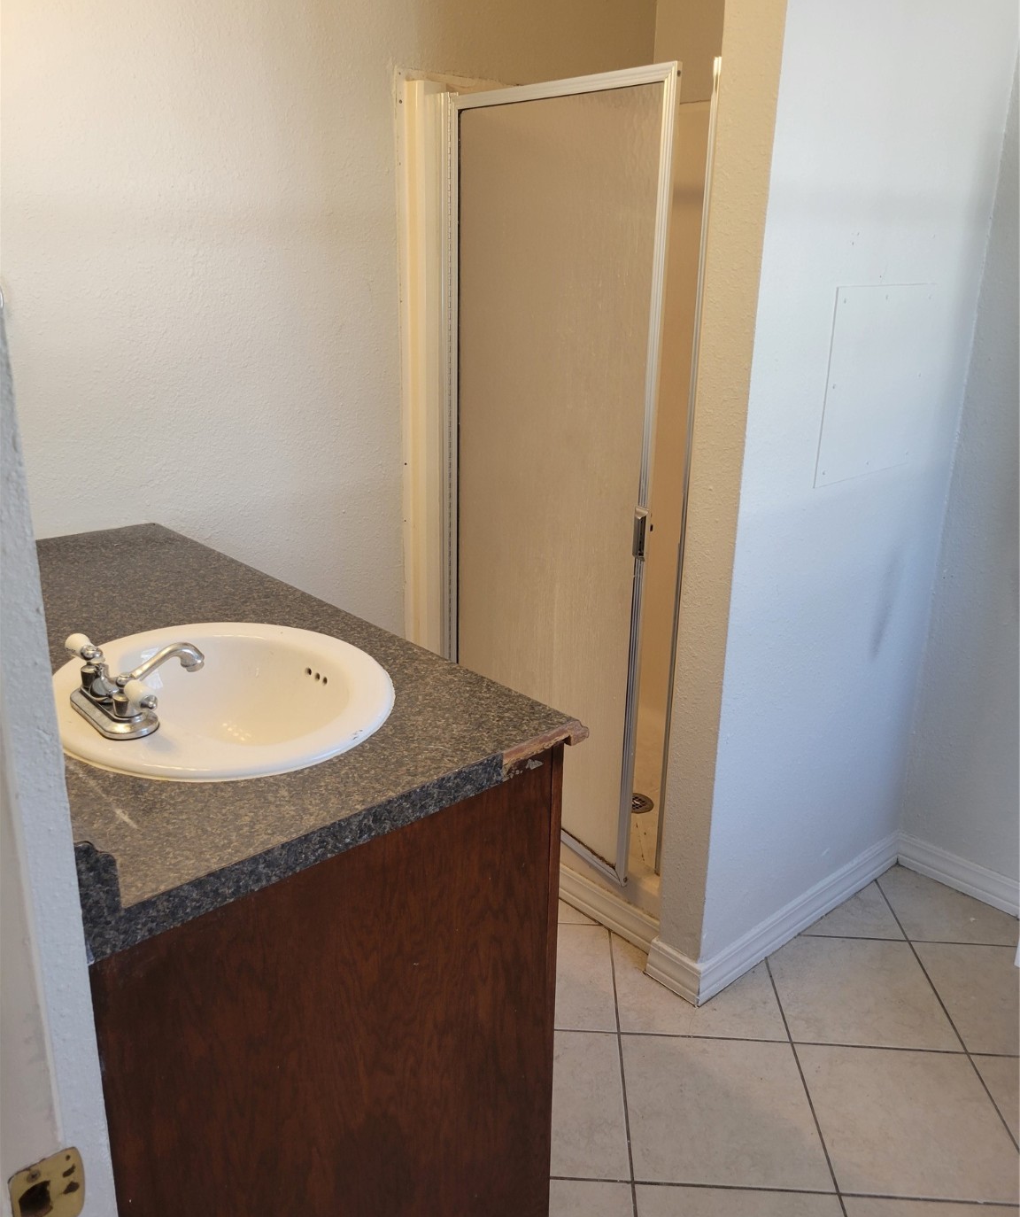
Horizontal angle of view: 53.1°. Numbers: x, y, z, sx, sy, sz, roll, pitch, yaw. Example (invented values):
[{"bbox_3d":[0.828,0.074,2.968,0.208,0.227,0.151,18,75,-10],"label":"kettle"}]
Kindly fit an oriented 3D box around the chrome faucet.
[{"bbox_3d":[-0.445,0.077,1.246,0.157,0.093,0.196,-15,25,-39],"label":"chrome faucet"}]

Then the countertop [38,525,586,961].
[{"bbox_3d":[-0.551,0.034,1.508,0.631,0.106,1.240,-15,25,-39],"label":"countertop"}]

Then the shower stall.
[{"bbox_3d":[0.346,-0.298,2.479,0.863,1.798,0.906,-15,25,-39],"label":"shower stall"}]

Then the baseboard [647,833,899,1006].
[{"bbox_3d":[0.640,0.661,2.377,0.811,0.109,0.138,-15,25,-39],"label":"baseboard"}]

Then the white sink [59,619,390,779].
[{"bbox_3d":[-0.379,0.173,1.358,0.415,0.171,0.506,-15,25,-39],"label":"white sink"}]

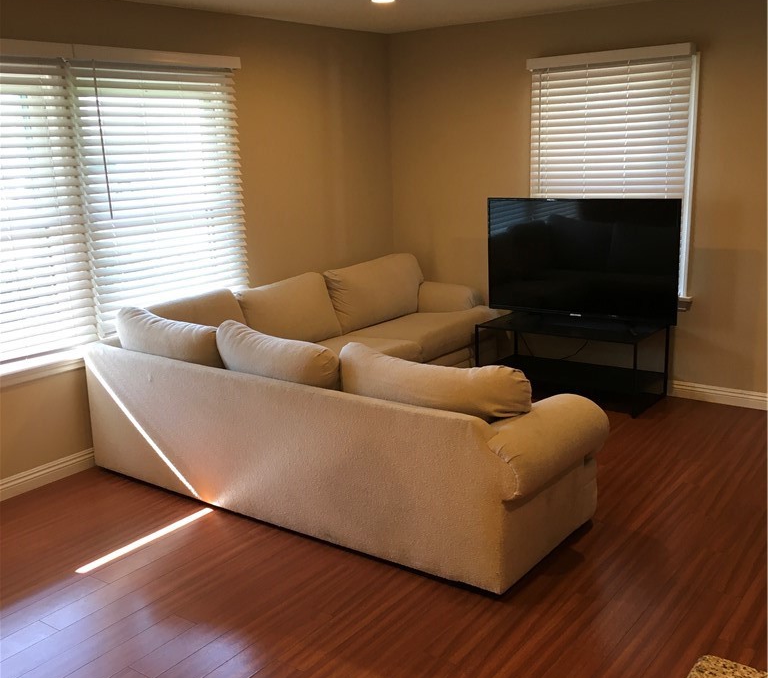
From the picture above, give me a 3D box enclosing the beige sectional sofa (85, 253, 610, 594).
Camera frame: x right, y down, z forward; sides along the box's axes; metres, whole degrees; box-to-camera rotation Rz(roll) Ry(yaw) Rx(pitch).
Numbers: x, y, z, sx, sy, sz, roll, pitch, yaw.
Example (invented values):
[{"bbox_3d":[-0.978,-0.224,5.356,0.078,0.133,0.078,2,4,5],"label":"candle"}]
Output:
[{"bbox_3d":[0.269,0.152,4.751,2.507,0.847,2.639,8,16,36],"label":"beige sectional sofa"}]

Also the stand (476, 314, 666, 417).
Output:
[{"bbox_3d":[1.206,0.136,5.561,1.079,0.453,0.531,8,16,35],"label":"stand"}]

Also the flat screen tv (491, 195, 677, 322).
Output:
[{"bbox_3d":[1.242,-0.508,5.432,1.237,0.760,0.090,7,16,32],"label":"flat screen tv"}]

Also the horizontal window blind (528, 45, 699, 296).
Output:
[{"bbox_3d":[1.387,-1.055,5.446,1.056,1.465,0.090,8,16,37],"label":"horizontal window blind"}]

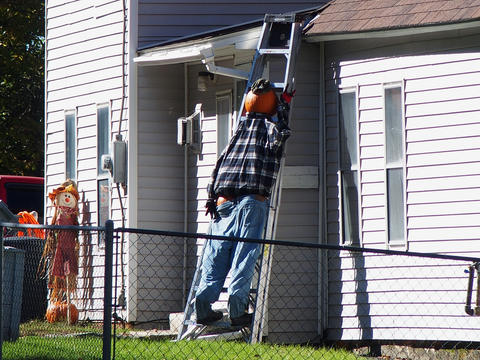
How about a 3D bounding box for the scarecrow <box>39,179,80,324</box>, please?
[{"bbox_3d":[-1.692,0.674,39.200,0.400,1.370,0.270,0,-1,0],"label":"scarecrow"}]

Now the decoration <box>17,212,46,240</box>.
[{"bbox_3d":[-1.994,0.424,39.600,0.270,0.270,0.240,0,-1,0],"label":"decoration"}]

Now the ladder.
[{"bbox_3d":[0.051,-0.013,35.300,0.740,3.000,0.170,-1,-23,30],"label":"ladder"}]

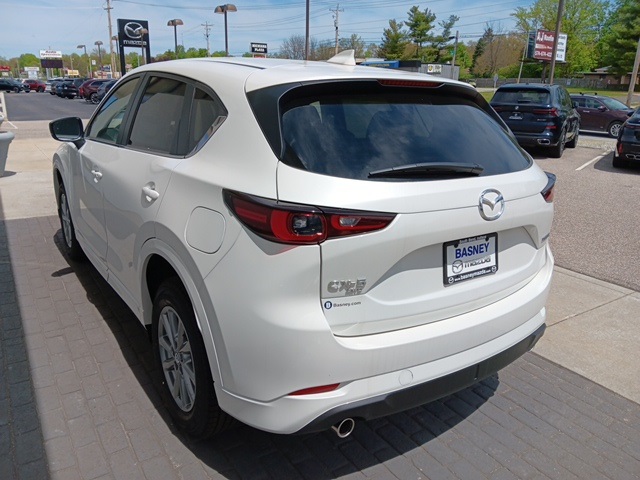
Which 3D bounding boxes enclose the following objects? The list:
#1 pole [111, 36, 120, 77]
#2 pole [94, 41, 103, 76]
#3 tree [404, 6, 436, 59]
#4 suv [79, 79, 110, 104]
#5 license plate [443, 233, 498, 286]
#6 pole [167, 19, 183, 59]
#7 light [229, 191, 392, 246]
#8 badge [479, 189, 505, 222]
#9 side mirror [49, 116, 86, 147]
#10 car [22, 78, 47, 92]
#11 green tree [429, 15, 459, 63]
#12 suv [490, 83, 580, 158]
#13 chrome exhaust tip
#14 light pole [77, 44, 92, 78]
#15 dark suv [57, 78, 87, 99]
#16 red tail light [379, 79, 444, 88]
[{"bbox_3d":[-23.255,-20.065,55.685,1.150,6.600,0.500,-11,21,-34],"label":"pole"},{"bbox_3d":[-28.951,-22.791,63.800,1.100,6.600,0.500,-11,21,-34],"label":"pole"},{"bbox_3d":[18.808,-36.412,93.201,6.300,16.101,6.300,1,18,0],"label":"tree"},{"bbox_3d":[-15.013,-10.791,34.953,4.900,1.720,1.950,-12,22,-36],"label":"suv"},{"bbox_3d":[0.580,0.069,1.822,0.316,0.163,0.020,-11,11,-34],"label":"license plate"},{"bbox_3d":[-11.872,-14.834,40.151,1.200,6.600,0.500,-11,21,-34],"label":"pole"},{"bbox_3d":[-0.024,-0.082,1.515,0.455,0.145,0.330,-8,20,-28],"label":"light"},{"bbox_3d":[0.604,-0.123,1.688,0.144,0.114,0.022,-10,21,-34],"label":"badge"},{"bbox_3d":[-1.625,-0.690,3.084,0.215,0.200,0.160,-11,21,-34],"label":"side mirror"},{"bbox_3d":[-37.730,-20.288,63.117,4.550,1.660,1.850,-2,18,-10],"label":"car"},{"bbox_3d":[23.832,-35.696,93.398,6.000,14.819,6.000,1,18,0],"label":"green tree"},{"bbox_3d":[6.053,-3.402,13.484,2.000,1.750,4.920,13,21,32],"label":"suv"},{"bbox_3d":[0.069,0.685,1.825,0.080,0.080,0.110,-11,21,-34],"label":"chrome exhaust tip"},{"bbox_3d":[-39.623,-29.073,81.254,1.500,7.153,0.500,-10,21,-32],"label":"light pole"},{"bbox_3d":[-21.508,-13.947,44.476,4.750,1.700,1.900,-13,23,-38],"label":"dark suv"},{"bbox_3d":[0.370,-0.624,1.936,0.365,0.032,0.040,-11,21,-34],"label":"red tail light"}]

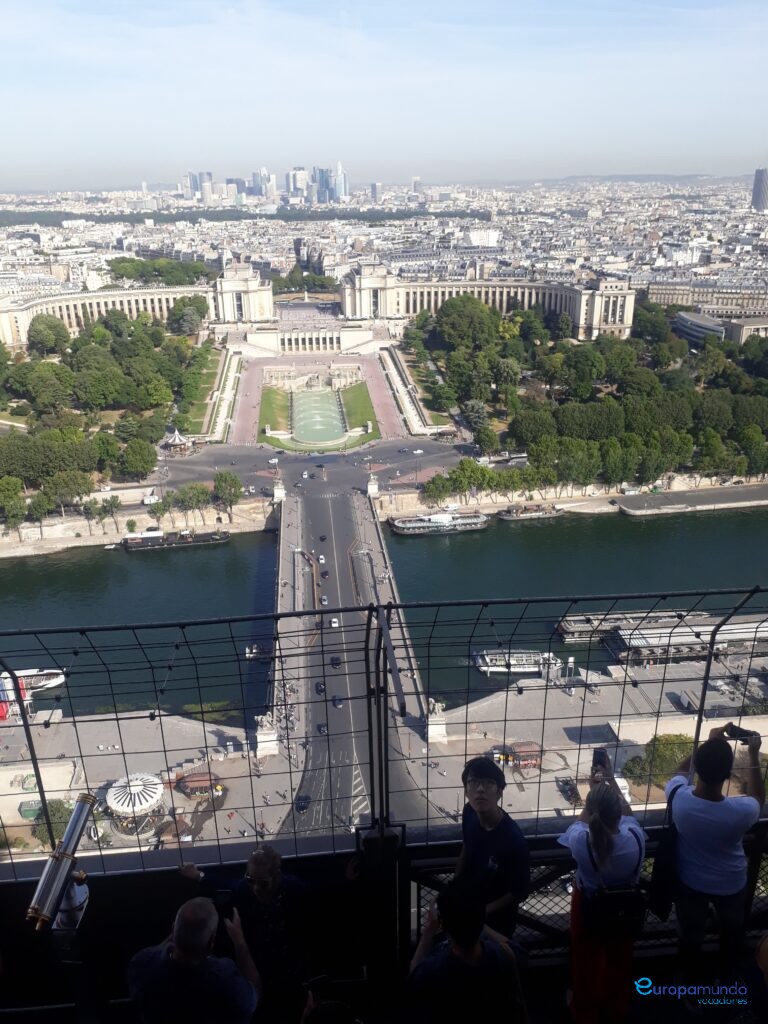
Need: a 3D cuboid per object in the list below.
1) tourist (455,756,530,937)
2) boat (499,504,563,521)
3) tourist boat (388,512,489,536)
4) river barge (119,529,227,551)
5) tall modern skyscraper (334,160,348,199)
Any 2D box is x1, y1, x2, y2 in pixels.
[{"bbox_3d":[0.523,1.940,3.920,0.500,1.720,0.320,12,25,26],"label":"tourist"},{"bbox_3d":[60.301,-0.053,326.732,27.500,3.600,5.400,-4,23,-10],"label":"boat"},{"bbox_3d":[21.576,4.064,314.139,40.300,5.200,8.500,-4,23,-9],"label":"tourist boat"},{"bbox_3d":[-77.661,9.777,300.196,39.300,4.200,5.800,-5,23,-12],"label":"river barge"},{"bbox_3d":[-221.793,-1727.082,4192.817,70.000,230.000,62.000,-1,23,-3],"label":"tall modern skyscraper"}]

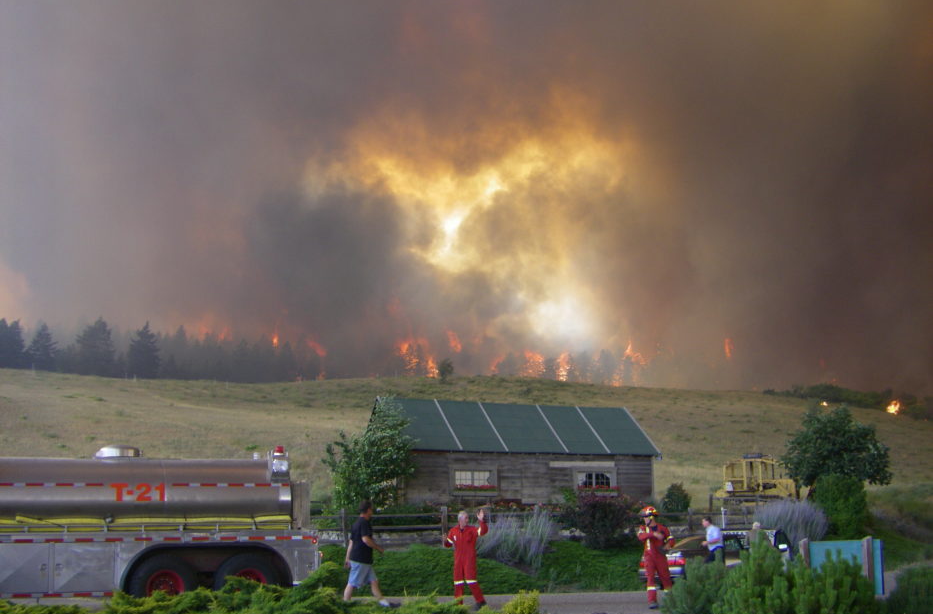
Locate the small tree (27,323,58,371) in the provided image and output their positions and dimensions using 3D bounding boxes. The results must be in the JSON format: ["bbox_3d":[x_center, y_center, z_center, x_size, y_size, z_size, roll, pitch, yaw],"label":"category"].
[{"bbox_3d":[-78.649,7.582,190.000,5.936,9.926,5.936,0,-11,0],"label":"small tree"}]

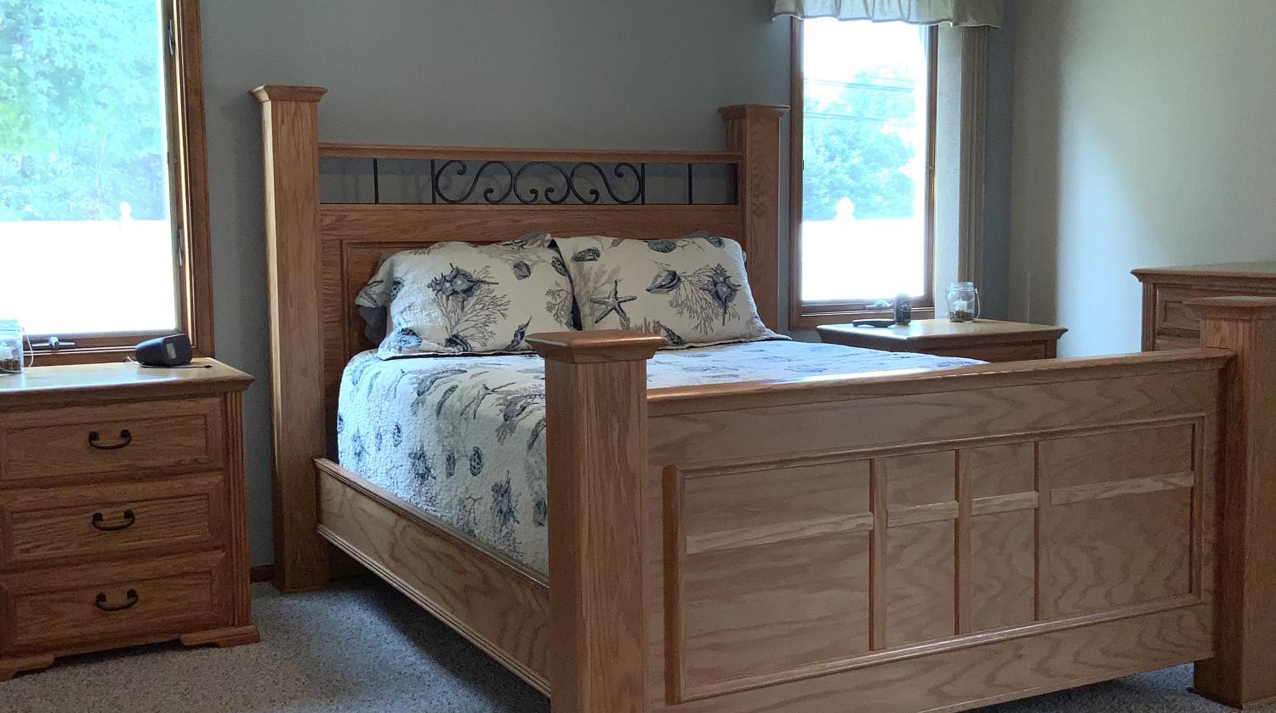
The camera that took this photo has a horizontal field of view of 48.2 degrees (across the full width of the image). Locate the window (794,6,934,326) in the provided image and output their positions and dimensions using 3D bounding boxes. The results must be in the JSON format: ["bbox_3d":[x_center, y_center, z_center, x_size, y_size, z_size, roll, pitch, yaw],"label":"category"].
[{"bbox_3d":[0.950,-0.780,5.533,0.885,1.280,0.113,-3,6,-28],"label":"window"}]

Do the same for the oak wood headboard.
[{"bbox_3d":[-0.312,-0.089,4.750,1.839,1.513,0.176,-3,6,-28],"label":"oak wood headboard"}]

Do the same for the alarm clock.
[{"bbox_3d":[-1.366,-0.017,4.103,0.125,0.093,0.131,2,6,21],"label":"alarm clock"}]

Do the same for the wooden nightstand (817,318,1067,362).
[{"bbox_3d":[1.102,0.252,5.274,0.715,0.709,0.590,-3,6,-28],"label":"wooden nightstand"}]

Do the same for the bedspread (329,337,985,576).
[{"bbox_3d":[0.187,0.201,3.846,1.515,0.380,1.964,-3,6,-28],"label":"bedspread"}]

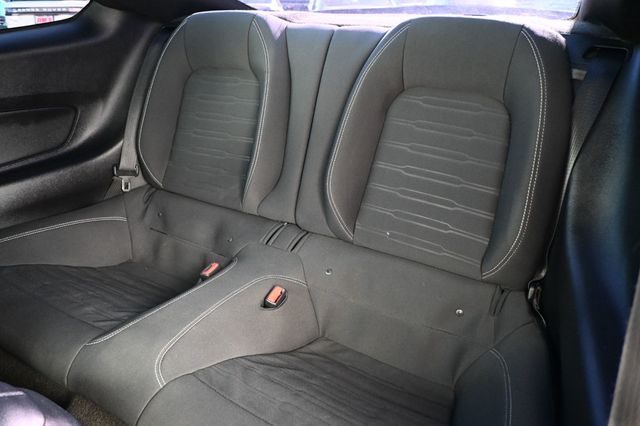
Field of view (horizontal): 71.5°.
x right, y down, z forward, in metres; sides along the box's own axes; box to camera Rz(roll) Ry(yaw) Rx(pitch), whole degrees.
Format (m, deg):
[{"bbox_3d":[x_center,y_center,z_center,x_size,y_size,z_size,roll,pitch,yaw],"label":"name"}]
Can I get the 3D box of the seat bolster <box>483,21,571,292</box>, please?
[{"bbox_3d":[0.406,-0.112,0.873,0.140,0.505,0.133,14,4,26],"label":"seat bolster"}]

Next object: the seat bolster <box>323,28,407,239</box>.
[{"bbox_3d":[0.103,-0.186,1.019,0.111,0.494,0.122,14,4,26],"label":"seat bolster"}]

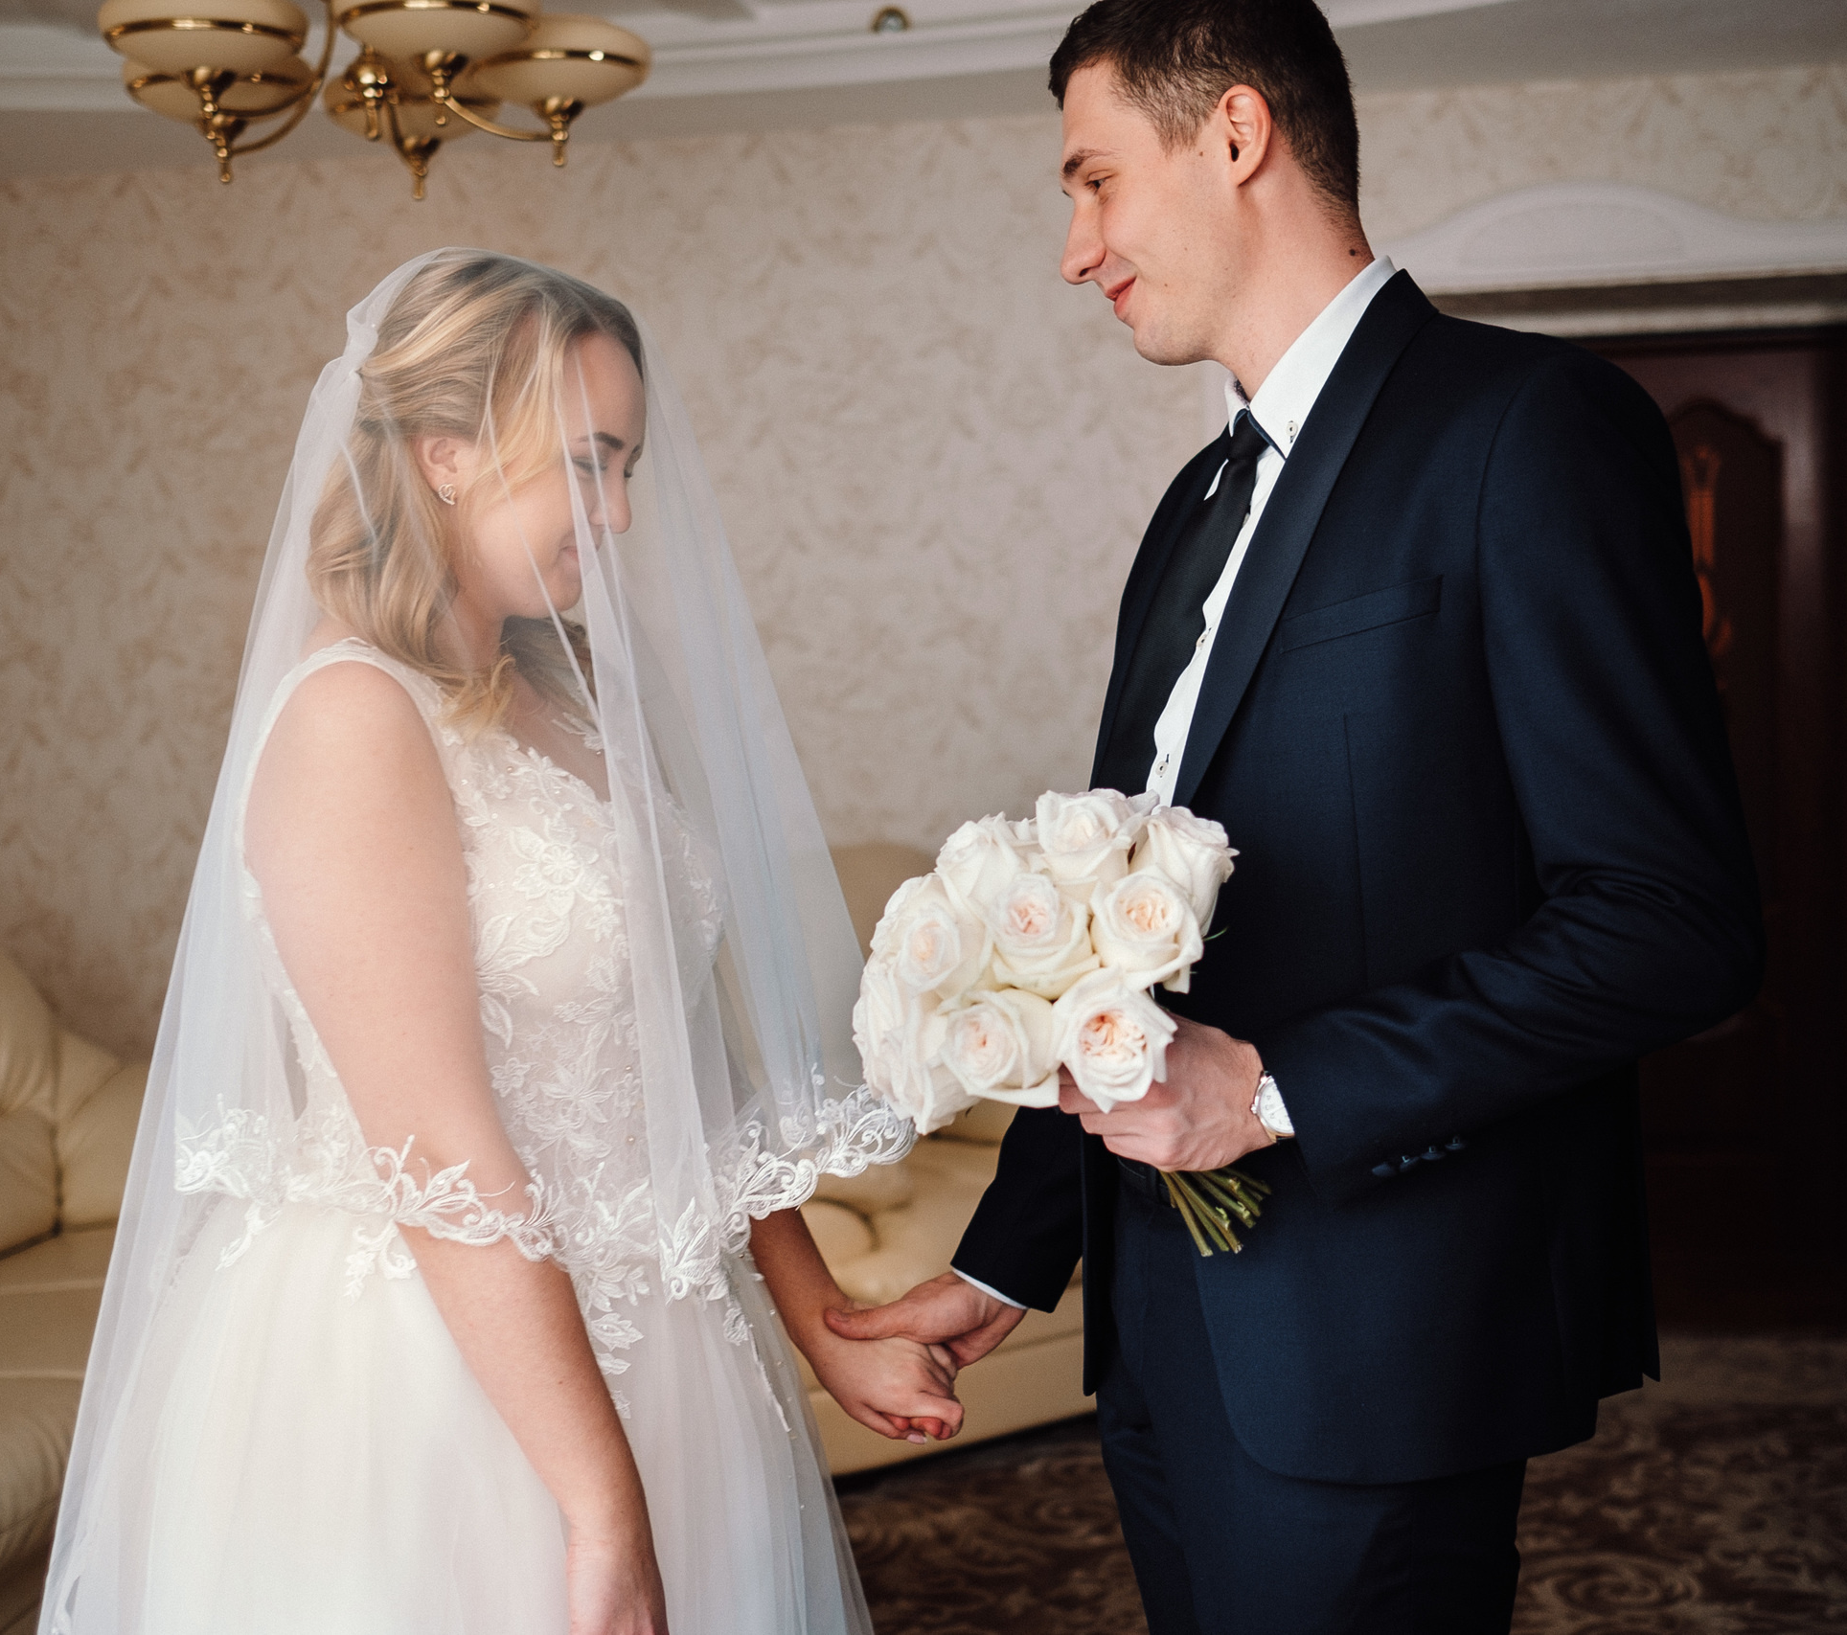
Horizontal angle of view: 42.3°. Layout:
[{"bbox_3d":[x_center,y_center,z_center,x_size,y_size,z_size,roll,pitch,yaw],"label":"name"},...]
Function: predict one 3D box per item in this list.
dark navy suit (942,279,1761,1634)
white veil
[{"bbox_3d":[0.310,0.483,1.615,0.450,1.660,0.510,-6,7,-28],"label":"dark navy suit"},{"bbox_3d":[-0.293,0.178,1.515,0.560,1.050,0.470,0,7,25],"label":"white veil"}]

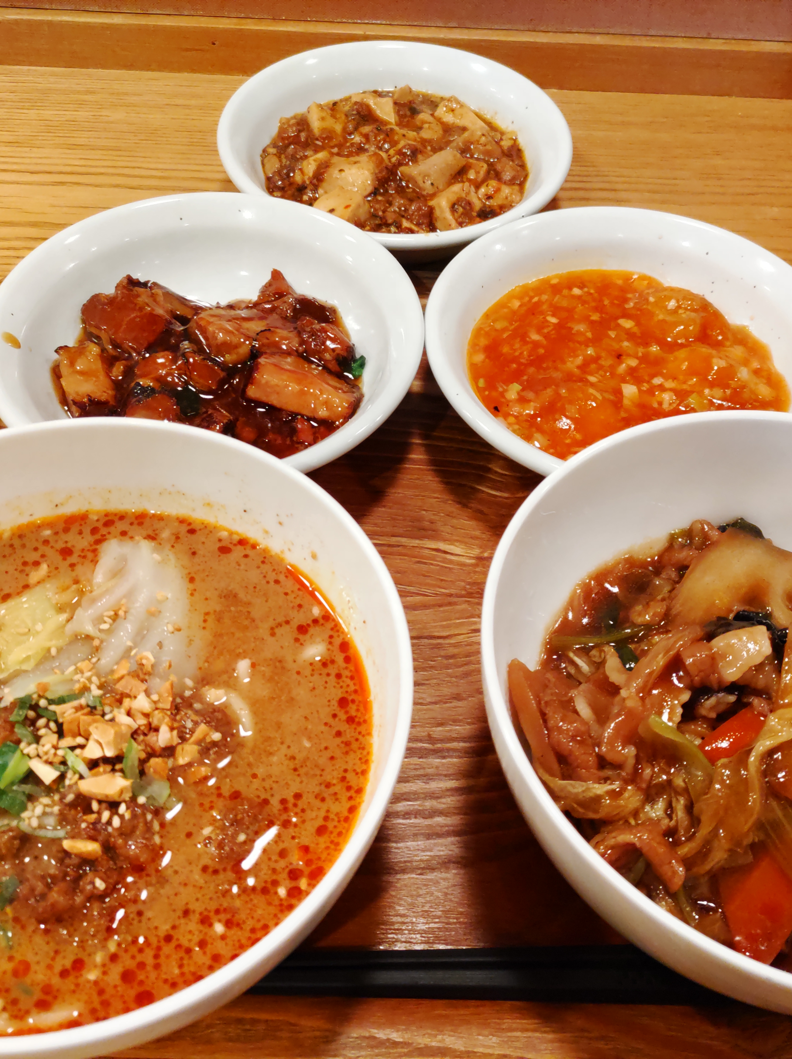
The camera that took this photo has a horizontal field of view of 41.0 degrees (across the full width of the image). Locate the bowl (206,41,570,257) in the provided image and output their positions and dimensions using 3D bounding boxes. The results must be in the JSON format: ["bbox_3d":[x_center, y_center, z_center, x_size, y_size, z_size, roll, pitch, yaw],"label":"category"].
[{"bbox_3d":[0.000,-0.161,0.480,0.155,0.045,0.155,1,53,-2],"label":"bowl"}]

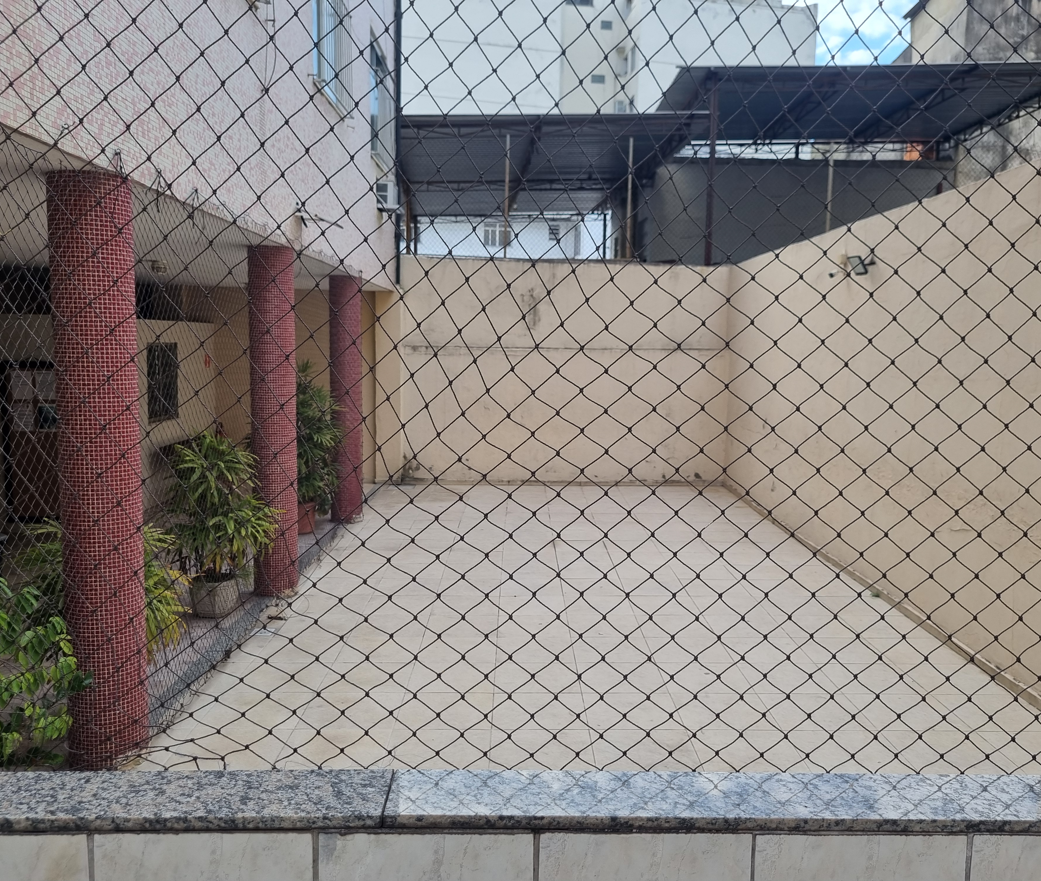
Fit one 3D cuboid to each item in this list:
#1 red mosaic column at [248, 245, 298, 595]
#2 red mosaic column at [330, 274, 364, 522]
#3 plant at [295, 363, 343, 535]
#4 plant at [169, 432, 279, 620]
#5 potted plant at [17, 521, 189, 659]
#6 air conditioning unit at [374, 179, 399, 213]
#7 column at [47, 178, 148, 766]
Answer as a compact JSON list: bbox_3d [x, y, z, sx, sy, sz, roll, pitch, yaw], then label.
[{"bbox_3d":[-2.149,-0.160,7.699,0.384,2.987,0.384,1,6,0],"label":"red mosaic column"},{"bbox_3d":[-2.142,-0.500,10.866,0.384,2.987,0.384,1,6,0],"label":"red mosaic column"},{"bbox_3d":[-2.562,0.066,10.222,0.974,1.986,0.880,1,6,0],"label":"plant"},{"bbox_3d":[-2.392,0.660,7.147,0.884,1.467,0.850,1,6,0],"label":"plant"},{"bbox_3d":[-2.639,1.038,5.649,1.021,1.028,0.920,1,6,0],"label":"potted plant"},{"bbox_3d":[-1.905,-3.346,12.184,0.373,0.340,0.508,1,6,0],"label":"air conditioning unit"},{"bbox_3d":[-2.156,0.179,4.536,0.384,2.987,0.384,1,6,0],"label":"column"}]

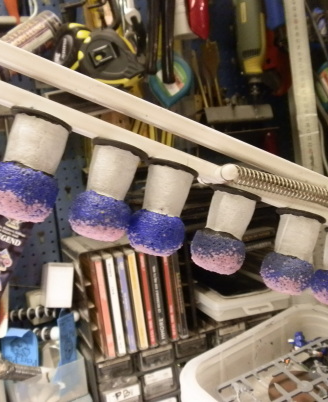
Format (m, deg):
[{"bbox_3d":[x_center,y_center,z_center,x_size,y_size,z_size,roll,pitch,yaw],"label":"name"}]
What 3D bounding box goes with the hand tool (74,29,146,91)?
[{"bbox_3d":[-0.074,-0.195,0.605,0.075,0.079,0.045,-30,4,3],"label":"hand tool"}]

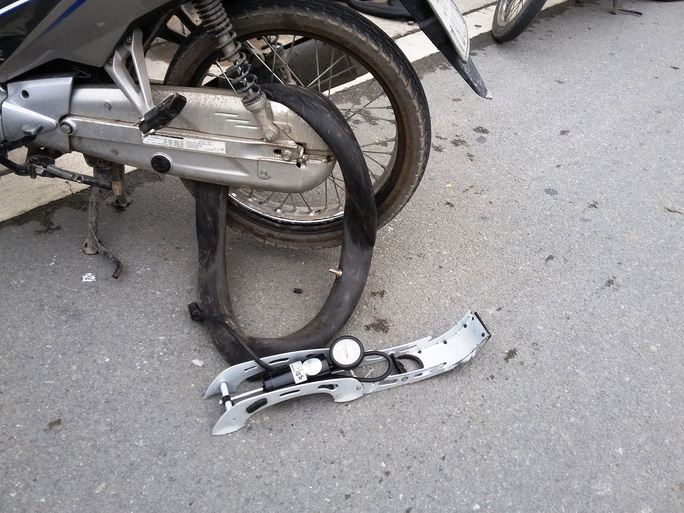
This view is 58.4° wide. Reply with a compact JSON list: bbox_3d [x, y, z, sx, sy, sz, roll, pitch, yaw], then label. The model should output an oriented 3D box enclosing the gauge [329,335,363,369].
[{"bbox_3d":[0.010,0.178,1.125,0.062,0.030,0.062,-5,58,3],"label":"gauge"}]

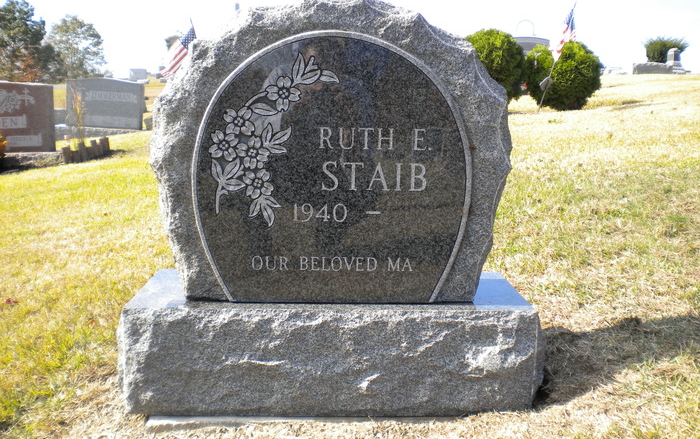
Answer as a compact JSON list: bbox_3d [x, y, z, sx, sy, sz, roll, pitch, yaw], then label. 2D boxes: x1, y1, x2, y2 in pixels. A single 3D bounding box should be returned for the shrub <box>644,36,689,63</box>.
[{"bbox_3d":[9.838,-5.160,22.000,1.380,1.150,1.250,0,10,-1],"label":"shrub"}]

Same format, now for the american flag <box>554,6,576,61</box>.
[{"bbox_3d":[2.424,-2.102,8.000,0.270,0.620,0.160,0,10,-1],"label":"american flag"}]

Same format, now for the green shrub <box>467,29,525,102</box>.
[{"bbox_3d":[1.926,-2.067,9.500,0.840,0.960,0.840,0,10,-1],"label":"green shrub"}]

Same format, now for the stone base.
[{"bbox_3d":[-0.043,0.276,1.666,0.895,0.238,0.335,0,10,-1],"label":"stone base"}]

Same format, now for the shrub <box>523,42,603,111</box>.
[{"bbox_3d":[2.642,-1.778,8.800,0.970,0.870,0.870,0,10,-1],"label":"shrub"}]

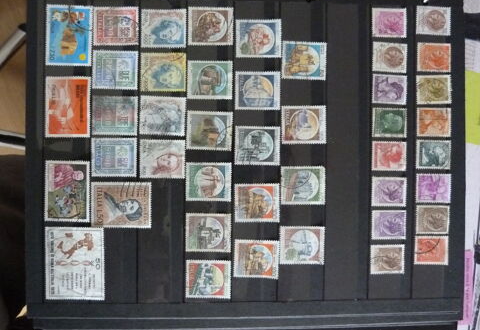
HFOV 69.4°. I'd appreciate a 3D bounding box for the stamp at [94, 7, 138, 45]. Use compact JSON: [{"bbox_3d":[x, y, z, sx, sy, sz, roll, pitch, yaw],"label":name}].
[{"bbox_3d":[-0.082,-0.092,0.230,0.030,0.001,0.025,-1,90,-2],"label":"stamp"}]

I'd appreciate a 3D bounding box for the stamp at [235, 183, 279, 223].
[{"bbox_3d":[0.012,0.026,0.233,0.030,0.001,0.025,0,90,-2],"label":"stamp"}]

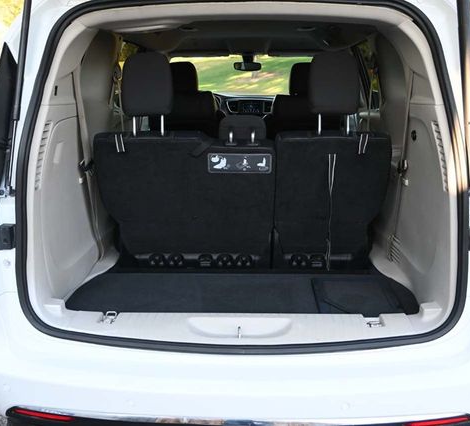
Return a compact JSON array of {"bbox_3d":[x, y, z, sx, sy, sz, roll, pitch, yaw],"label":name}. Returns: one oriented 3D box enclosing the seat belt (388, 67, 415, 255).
[{"bbox_3d":[0.651,-0.171,2.148,0.080,0.790,0.120,0,14,1],"label":"seat belt"}]

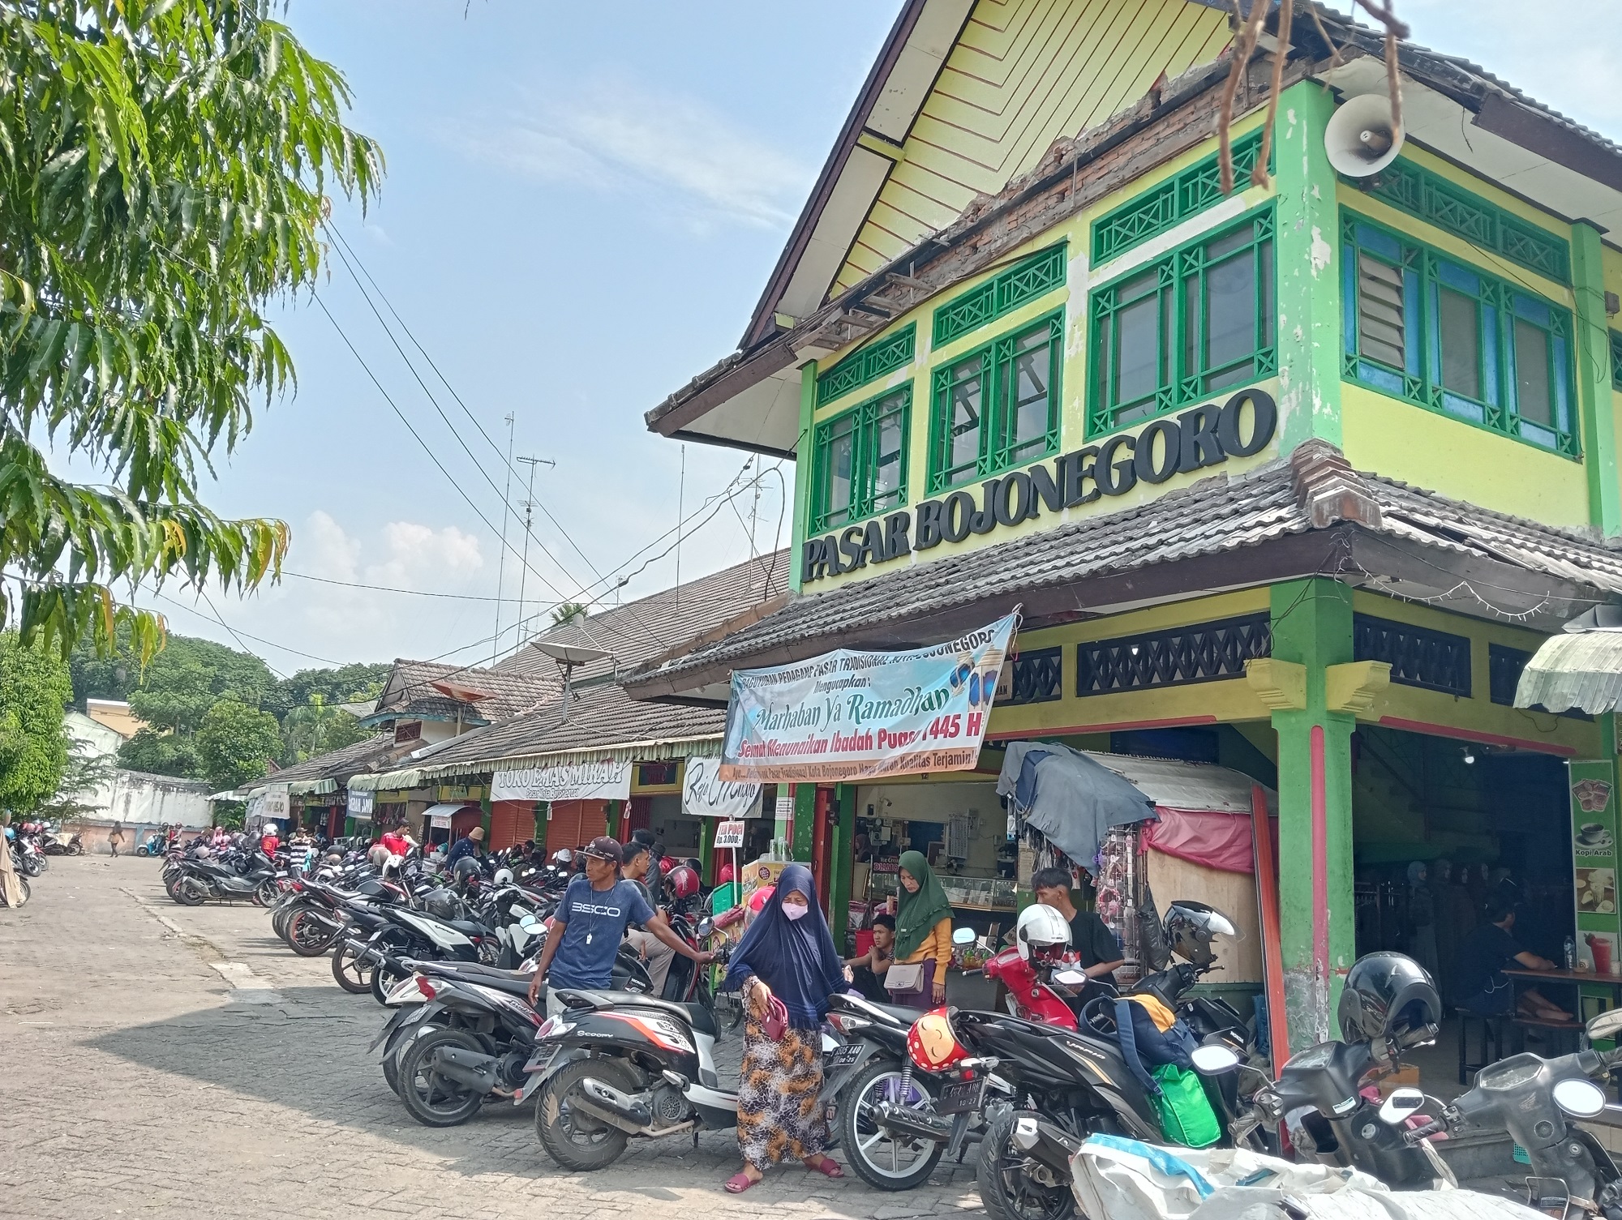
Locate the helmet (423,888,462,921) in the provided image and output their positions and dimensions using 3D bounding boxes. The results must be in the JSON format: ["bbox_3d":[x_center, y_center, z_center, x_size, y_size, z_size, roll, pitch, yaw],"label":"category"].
[{"bbox_3d":[-3.223,2.580,11.500,0.330,0.270,0.260,1,-11,11],"label":"helmet"}]

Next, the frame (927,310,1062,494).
[{"bbox_3d":[1.565,-1.767,11.385,0.100,1.255,1.850,10,-13,-29],"label":"frame"}]

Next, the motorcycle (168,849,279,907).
[{"bbox_3d":[-10.810,5.041,24.690,1.920,1.090,0.720,10,-13,-29],"label":"motorcycle"}]

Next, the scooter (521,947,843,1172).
[{"bbox_3d":[-0.548,2.200,6.558,1.860,1.060,0.680,11,-13,-33],"label":"scooter"}]

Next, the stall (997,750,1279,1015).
[{"bbox_3d":[2.508,2.197,9.876,1.650,2.250,1.550,10,-13,-29],"label":"stall"}]

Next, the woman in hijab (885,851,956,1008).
[{"bbox_3d":[0.632,2.206,7.684,0.380,1.580,0.480,14,-15,-42],"label":"woman in hijab"}]

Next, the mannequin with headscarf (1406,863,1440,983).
[{"bbox_3d":[6.886,3.677,14.836,0.430,1.660,0.350,10,-13,-34],"label":"mannequin with headscarf"}]

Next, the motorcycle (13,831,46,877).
[{"bbox_3d":[-19.264,5.840,31.544,1.880,1.060,0.680,6,-11,-13],"label":"motorcycle"}]

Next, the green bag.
[{"bbox_3d":[1.727,2.288,6.080,0.250,0.370,0.230,-11,-1,-35],"label":"green bag"}]

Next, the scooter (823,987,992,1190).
[{"bbox_3d":[0.889,2.263,6.580,1.920,1.120,0.700,11,-13,-32],"label":"scooter"}]

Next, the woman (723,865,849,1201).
[{"bbox_3d":[-0.082,1.964,6.369,0.570,1.510,0.450,2,-11,9],"label":"woman"}]

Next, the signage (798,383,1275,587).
[{"bbox_3d":[1.445,-0.897,11.230,0.100,0.489,6.210,10,-13,-29],"label":"signage"}]

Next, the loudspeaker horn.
[{"bbox_3d":[3.609,-3.000,8.368,0.500,0.500,0.470,-7,5,43],"label":"loudspeaker horn"}]

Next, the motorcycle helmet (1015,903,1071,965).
[{"bbox_3d":[1.168,1.630,6.600,0.260,0.280,0.320,8,-2,-21],"label":"motorcycle helmet"}]

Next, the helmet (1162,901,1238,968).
[{"bbox_3d":[1.845,1.538,6.200,0.350,0.290,0.250,4,-11,-2],"label":"helmet"}]

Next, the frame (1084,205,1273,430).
[{"bbox_3d":[2.649,-2.048,9.571,0.100,1.271,1.866,10,-13,-29],"label":"frame"}]

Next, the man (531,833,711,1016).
[{"bbox_3d":[-0.999,1.987,6.953,0.850,1.570,0.420,2,-11,6],"label":"man"}]

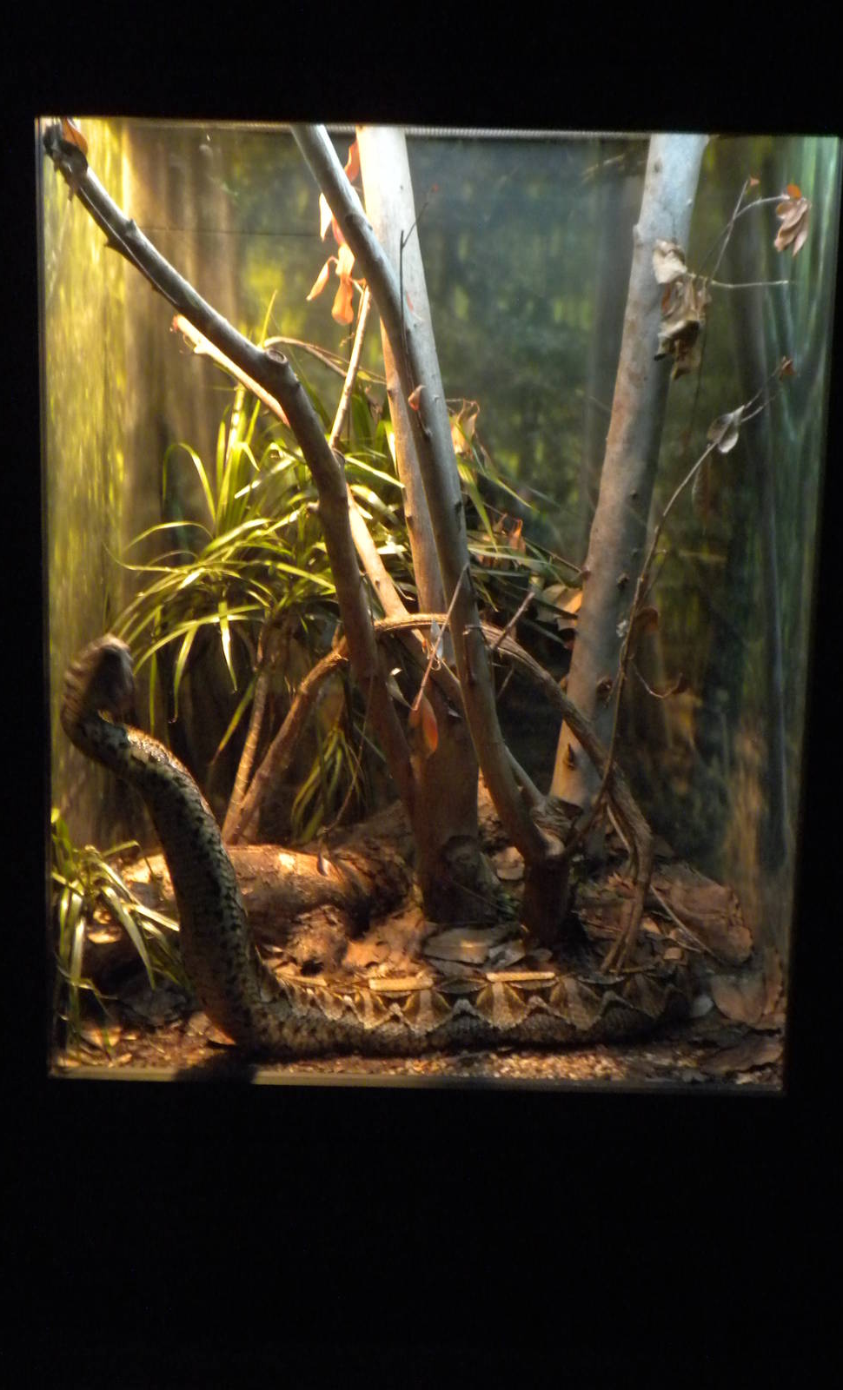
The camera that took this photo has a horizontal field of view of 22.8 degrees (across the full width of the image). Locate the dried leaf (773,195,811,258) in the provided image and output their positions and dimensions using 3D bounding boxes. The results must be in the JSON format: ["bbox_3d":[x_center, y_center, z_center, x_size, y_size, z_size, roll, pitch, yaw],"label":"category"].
[{"bbox_3d":[0.369,-0.466,2.077,0.037,0.063,0.030,1,11,0],"label":"dried leaf"}]

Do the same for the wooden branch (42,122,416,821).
[{"bbox_3d":[-0.179,-0.197,2.128,0.382,0.730,0.290,1,11,0],"label":"wooden branch"}]

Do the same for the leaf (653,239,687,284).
[{"bbox_3d":[0.256,-0.447,2.153,0.036,0.046,0.030,1,11,0],"label":"leaf"}]

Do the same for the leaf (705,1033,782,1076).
[{"bbox_3d":[0.329,0.367,2.131,0.080,0.028,0.060,1,11,0],"label":"leaf"}]

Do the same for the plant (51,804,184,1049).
[{"bbox_3d":[-0.324,0.244,2.151,0.159,0.236,0.170,1,11,0],"label":"plant"}]

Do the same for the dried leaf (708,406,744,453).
[{"bbox_3d":[0.318,-0.277,2.187,0.037,0.050,0.025,1,11,0],"label":"dried leaf"}]

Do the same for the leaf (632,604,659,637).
[{"bbox_3d":[0.247,-0.082,2.297,0.030,0.036,0.020,1,11,0],"label":"leaf"}]

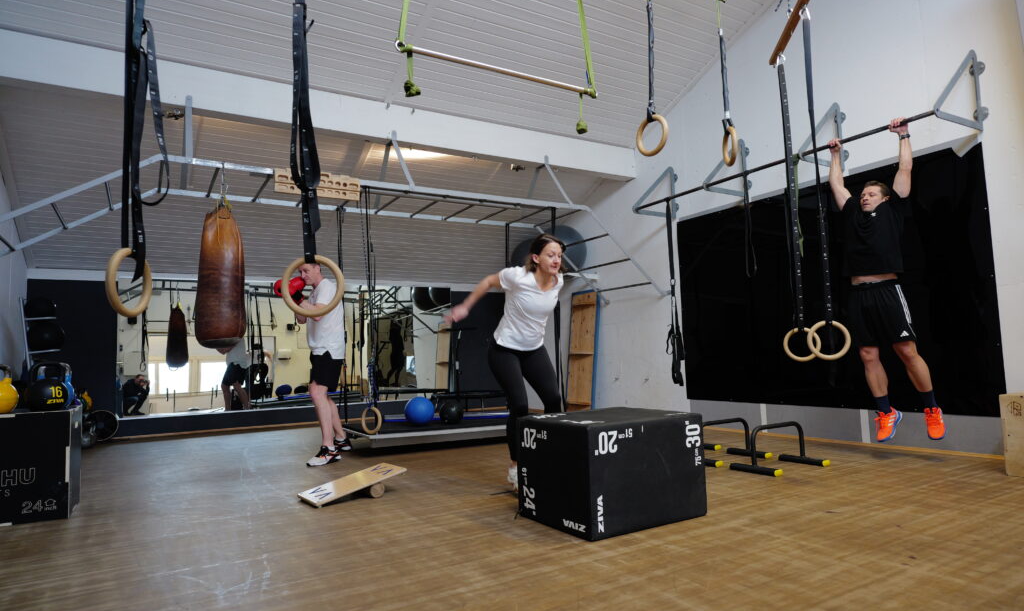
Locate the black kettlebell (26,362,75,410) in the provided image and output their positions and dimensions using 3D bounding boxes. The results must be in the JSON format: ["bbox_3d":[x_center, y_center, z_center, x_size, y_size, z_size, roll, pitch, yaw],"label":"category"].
[{"bbox_3d":[-2.787,0.490,3.600,0.190,0.290,0.200,-5,-5,29],"label":"black kettlebell"}]

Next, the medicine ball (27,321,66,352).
[{"bbox_3d":[-5.093,0.337,6.550,0.320,0.320,0.320,1,-6,-31],"label":"medicine ball"}]

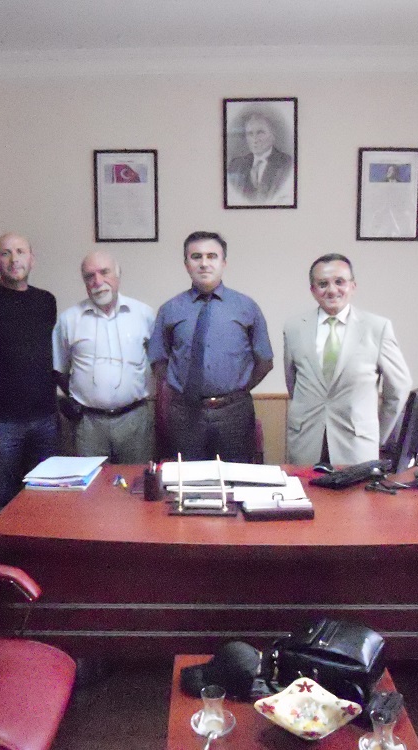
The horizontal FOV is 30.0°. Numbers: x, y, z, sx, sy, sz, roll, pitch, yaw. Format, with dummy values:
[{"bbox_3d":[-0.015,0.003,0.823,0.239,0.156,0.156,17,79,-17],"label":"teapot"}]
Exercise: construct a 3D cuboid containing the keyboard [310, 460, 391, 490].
[{"bbox_3d":[0.569,0.400,3.137,0.155,0.030,0.440,7,11,39],"label":"keyboard"}]

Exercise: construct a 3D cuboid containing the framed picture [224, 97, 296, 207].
[{"bbox_3d":[0.301,-1.280,4.506,0.424,0.626,0.030,0,7,1],"label":"framed picture"}]

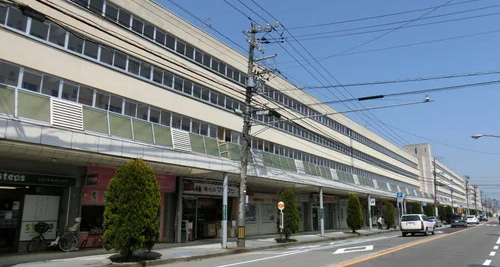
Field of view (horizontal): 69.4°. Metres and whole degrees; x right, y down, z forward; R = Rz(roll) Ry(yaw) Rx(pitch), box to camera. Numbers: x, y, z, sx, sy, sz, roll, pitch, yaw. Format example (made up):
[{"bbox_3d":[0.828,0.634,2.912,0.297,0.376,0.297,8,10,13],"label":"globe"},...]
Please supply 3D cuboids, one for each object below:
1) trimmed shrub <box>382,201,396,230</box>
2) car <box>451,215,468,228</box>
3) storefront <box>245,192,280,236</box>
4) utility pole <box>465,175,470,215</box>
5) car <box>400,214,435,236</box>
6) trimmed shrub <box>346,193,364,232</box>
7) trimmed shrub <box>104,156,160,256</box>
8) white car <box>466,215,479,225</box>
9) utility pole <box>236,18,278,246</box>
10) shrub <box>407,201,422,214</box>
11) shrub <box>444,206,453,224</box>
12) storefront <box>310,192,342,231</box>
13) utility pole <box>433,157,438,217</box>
[{"bbox_3d":[13.935,8.219,36.394,1.250,2.750,1.250,-9,-15,34],"label":"trimmed shrub"},{"bbox_3d":[26.765,11.159,46.137,1.660,1.570,4.100,-9,-15,34],"label":"car"},{"bbox_3d":[0.729,6.041,27.259,1.200,3.120,5.000,-9,-16,34],"label":"storefront"},{"bbox_3d":[59.392,17.788,98.588,1.600,11.500,0.800,-9,-15,34],"label":"utility pole"},{"bbox_3d":[13.033,7.007,27.649,1.680,1.520,4.200,-9,-15,34],"label":"car"},{"bbox_3d":[8.751,6.666,30.211,1.500,3.120,1.500,-9,-16,34],"label":"trimmed shrub"},{"bbox_3d":[-4.042,2.579,12.722,1.800,3.410,1.800,-9,-16,34],"label":"trimmed shrub"},{"bbox_3d":[40.130,15.393,64.750,1.740,1.490,4.400,-9,-16,34],"label":"white car"},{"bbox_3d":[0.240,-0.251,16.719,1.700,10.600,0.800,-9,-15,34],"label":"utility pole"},{"bbox_3d":[20.468,10.154,45.410,1.450,2.950,1.450,-9,-15,34],"label":"shrub"},{"bbox_3d":[38.216,15.651,69.849,1.400,3.000,1.400,-9,-15,34],"label":"shrub"},{"bbox_3d":[6.434,7.452,34.226,2.000,3.250,6.400,-9,-15,34],"label":"storefront"},{"bbox_3d":[32.518,9.762,63.131,0.400,11.580,0.400,-9,-16,34],"label":"utility pole"}]

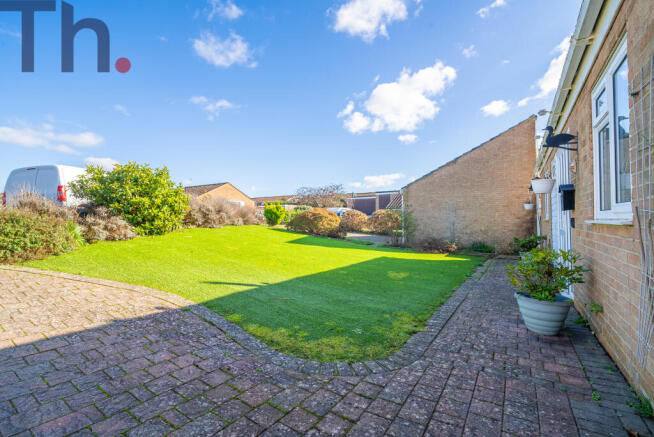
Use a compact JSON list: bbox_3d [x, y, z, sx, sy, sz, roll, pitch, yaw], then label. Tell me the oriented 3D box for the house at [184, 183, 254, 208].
[{"bbox_3d":[-16.030,-2.080,38.230,10.500,4.600,7.700,0,0,37],"label":"house"}]

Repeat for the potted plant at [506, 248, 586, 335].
[{"bbox_3d":[1.935,0.630,2.600,0.560,0.720,0.540,0,0,37],"label":"potted plant"}]

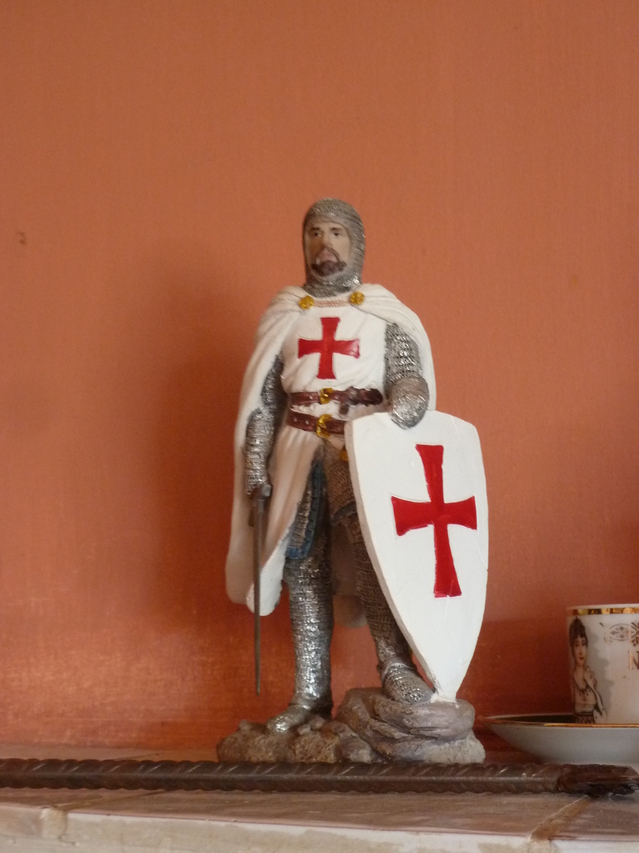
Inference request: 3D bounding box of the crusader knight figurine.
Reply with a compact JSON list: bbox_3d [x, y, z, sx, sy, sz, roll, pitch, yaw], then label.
[{"bbox_3d":[0.017,0.024,0.610,0.121,0.270,0.095,-1,-11,9],"label":"crusader knight figurine"}]

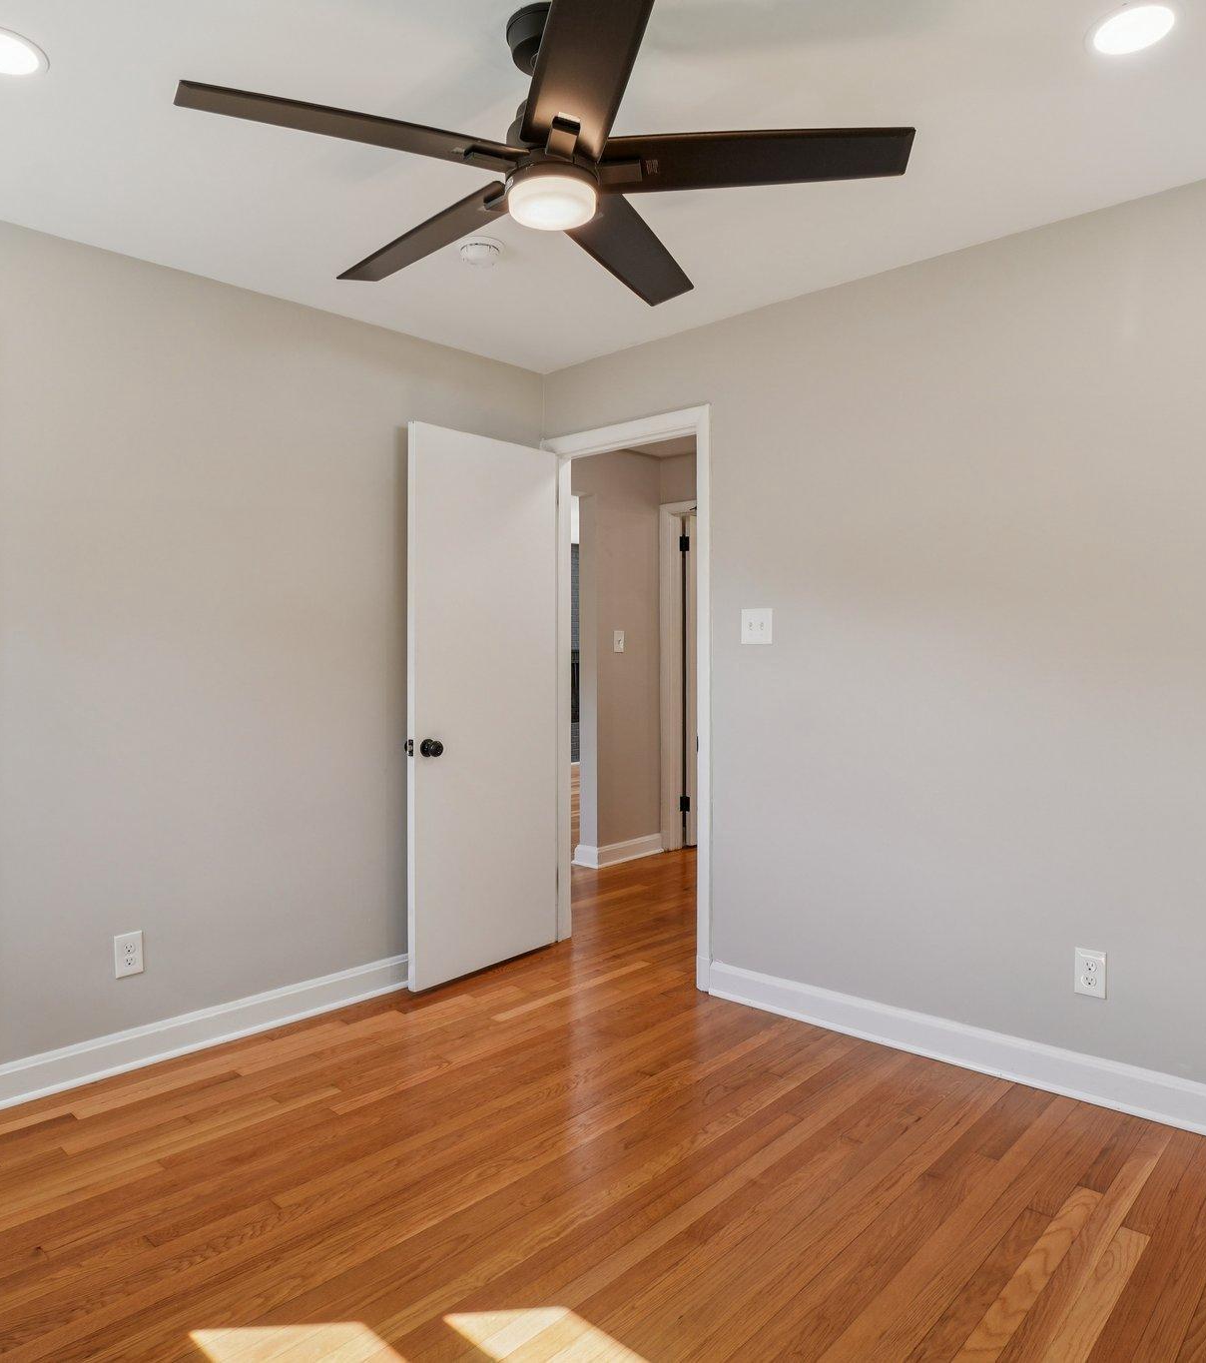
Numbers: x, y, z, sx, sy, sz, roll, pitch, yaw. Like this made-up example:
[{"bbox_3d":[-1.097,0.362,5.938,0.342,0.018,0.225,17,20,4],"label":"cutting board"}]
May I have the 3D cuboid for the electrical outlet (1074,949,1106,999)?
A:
[{"bbox_3d":[1.337,0.804,2.340,0.077,0.124,0.010,1,1,40],"label":"electrical outlet"}]

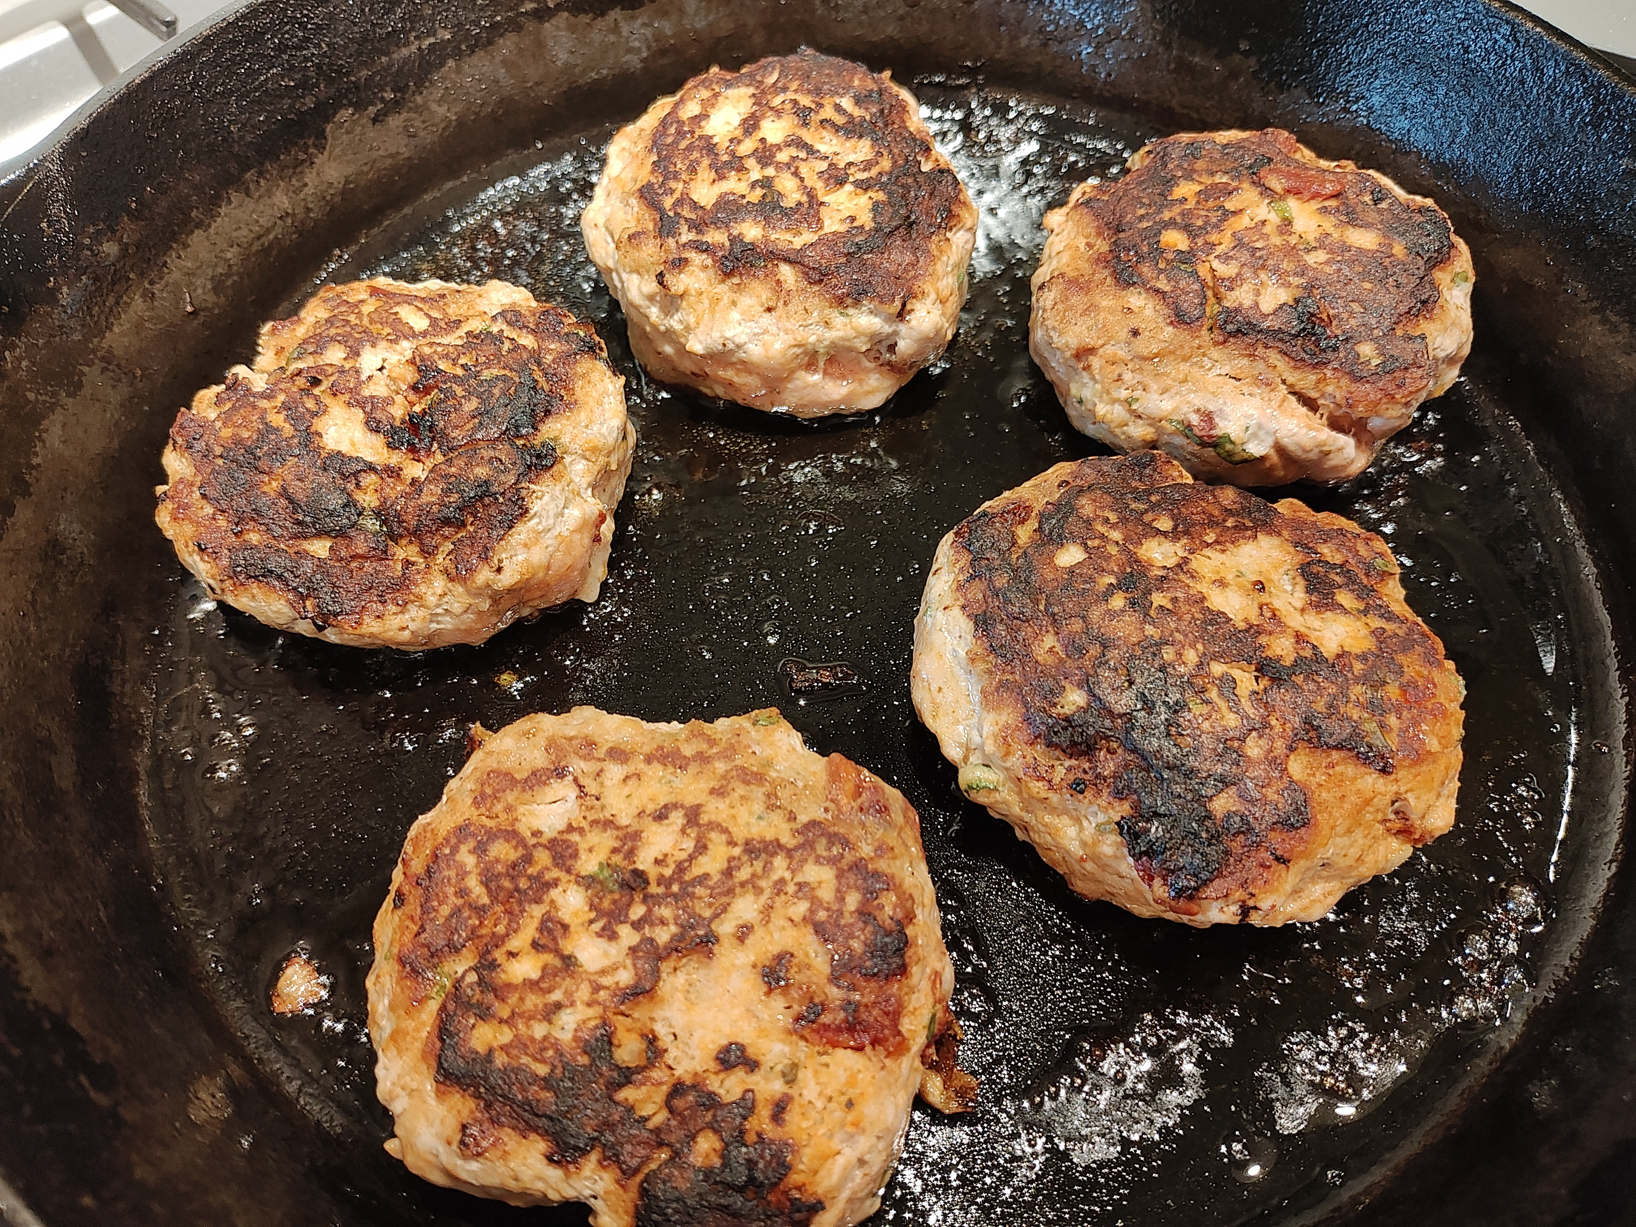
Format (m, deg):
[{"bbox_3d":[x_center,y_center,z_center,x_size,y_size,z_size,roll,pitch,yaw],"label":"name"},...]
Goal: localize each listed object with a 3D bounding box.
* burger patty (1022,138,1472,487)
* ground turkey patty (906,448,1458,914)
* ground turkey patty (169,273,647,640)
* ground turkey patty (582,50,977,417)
[{"bbox_3d":[0.088,-0.065,0.243,0.089,0.030,0.086,0,58,0],"label":"burger patty"},{"bbox_3d":[0.058,0.010,0.193,0.088,0.025,0.077,30,62,18],"label":"ground turkey patty"},{"bbox_3d":[-0.078,-0.030,0.227,0.087,0.025,0.085,6,58,4],"label":"ground turkey patty"},{"bbox_3d":[-0.007,-0.080,0.246,0.078,0.034,0.086,-8,58,-4],"label":"ground turkey patty"}]

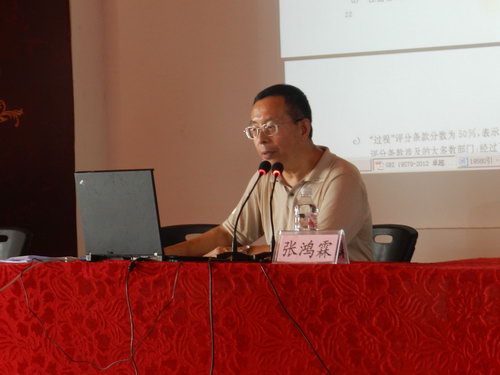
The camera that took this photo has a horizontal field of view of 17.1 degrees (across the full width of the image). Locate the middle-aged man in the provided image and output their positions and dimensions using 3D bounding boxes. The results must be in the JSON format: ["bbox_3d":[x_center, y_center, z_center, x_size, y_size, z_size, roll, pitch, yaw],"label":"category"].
[{"bbox_3d":[0.070,0.330,4.970,0.570,1.260,0.720,-2,-2,38],"label":"middle-aged man"}]

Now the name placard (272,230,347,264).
[{"bbox_3d":[0.170,0.167,4.630,0.198,0.095,0.085,-2,-2,26],"label":"name placard"}]

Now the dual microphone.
[{"bbox_3d":[0.008,0.067,4.760,0.195,0.290,0.180,-1,-2,14],"label":"dual microphone"}]

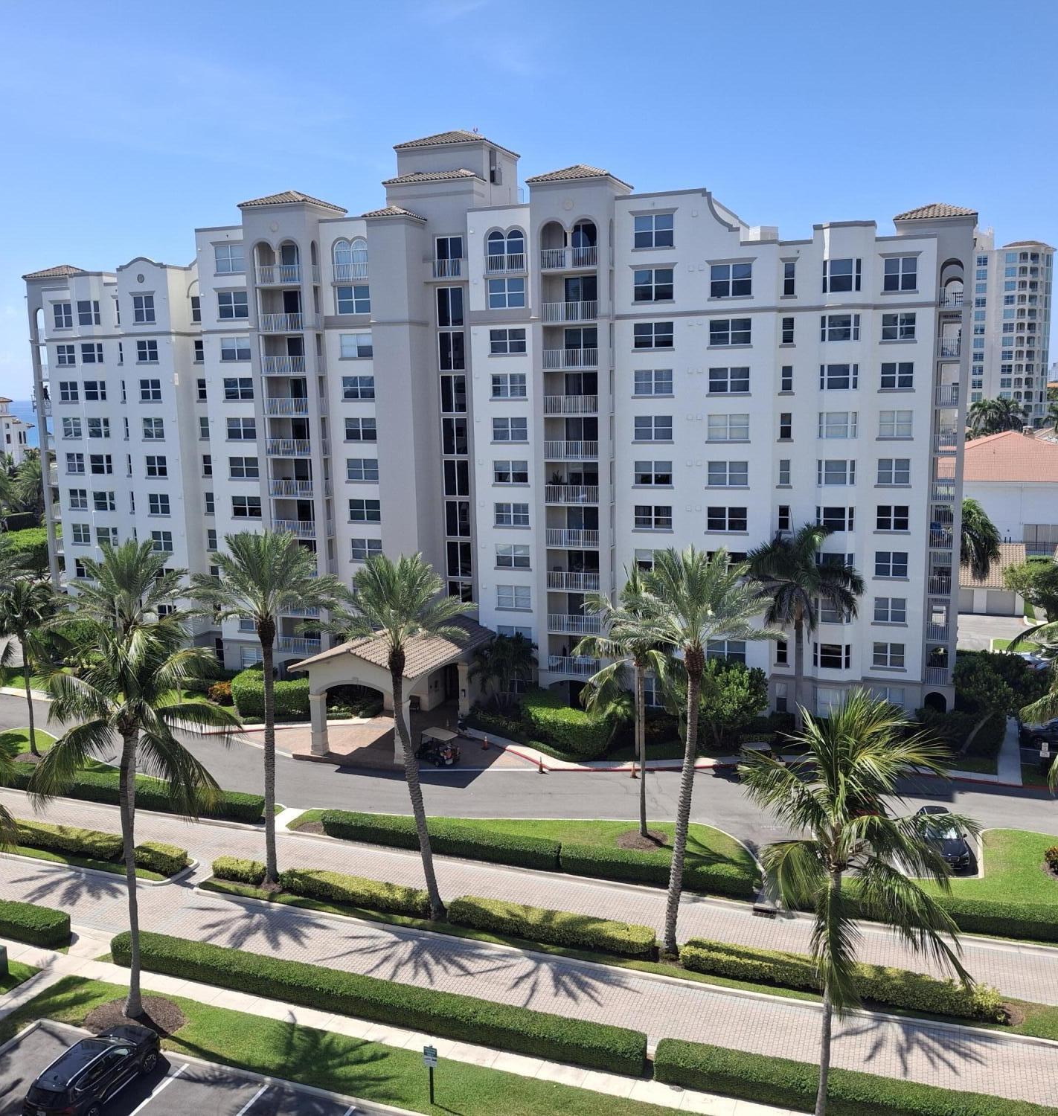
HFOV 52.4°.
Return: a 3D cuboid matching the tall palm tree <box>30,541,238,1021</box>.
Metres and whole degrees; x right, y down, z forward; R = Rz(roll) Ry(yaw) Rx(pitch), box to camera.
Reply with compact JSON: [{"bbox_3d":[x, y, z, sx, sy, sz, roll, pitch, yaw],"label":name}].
[{"bbox_3d":[-14.126,9.190,38.981,7.196,15.861,7.196,-1,9,0],"label":"tall palm tree"}]

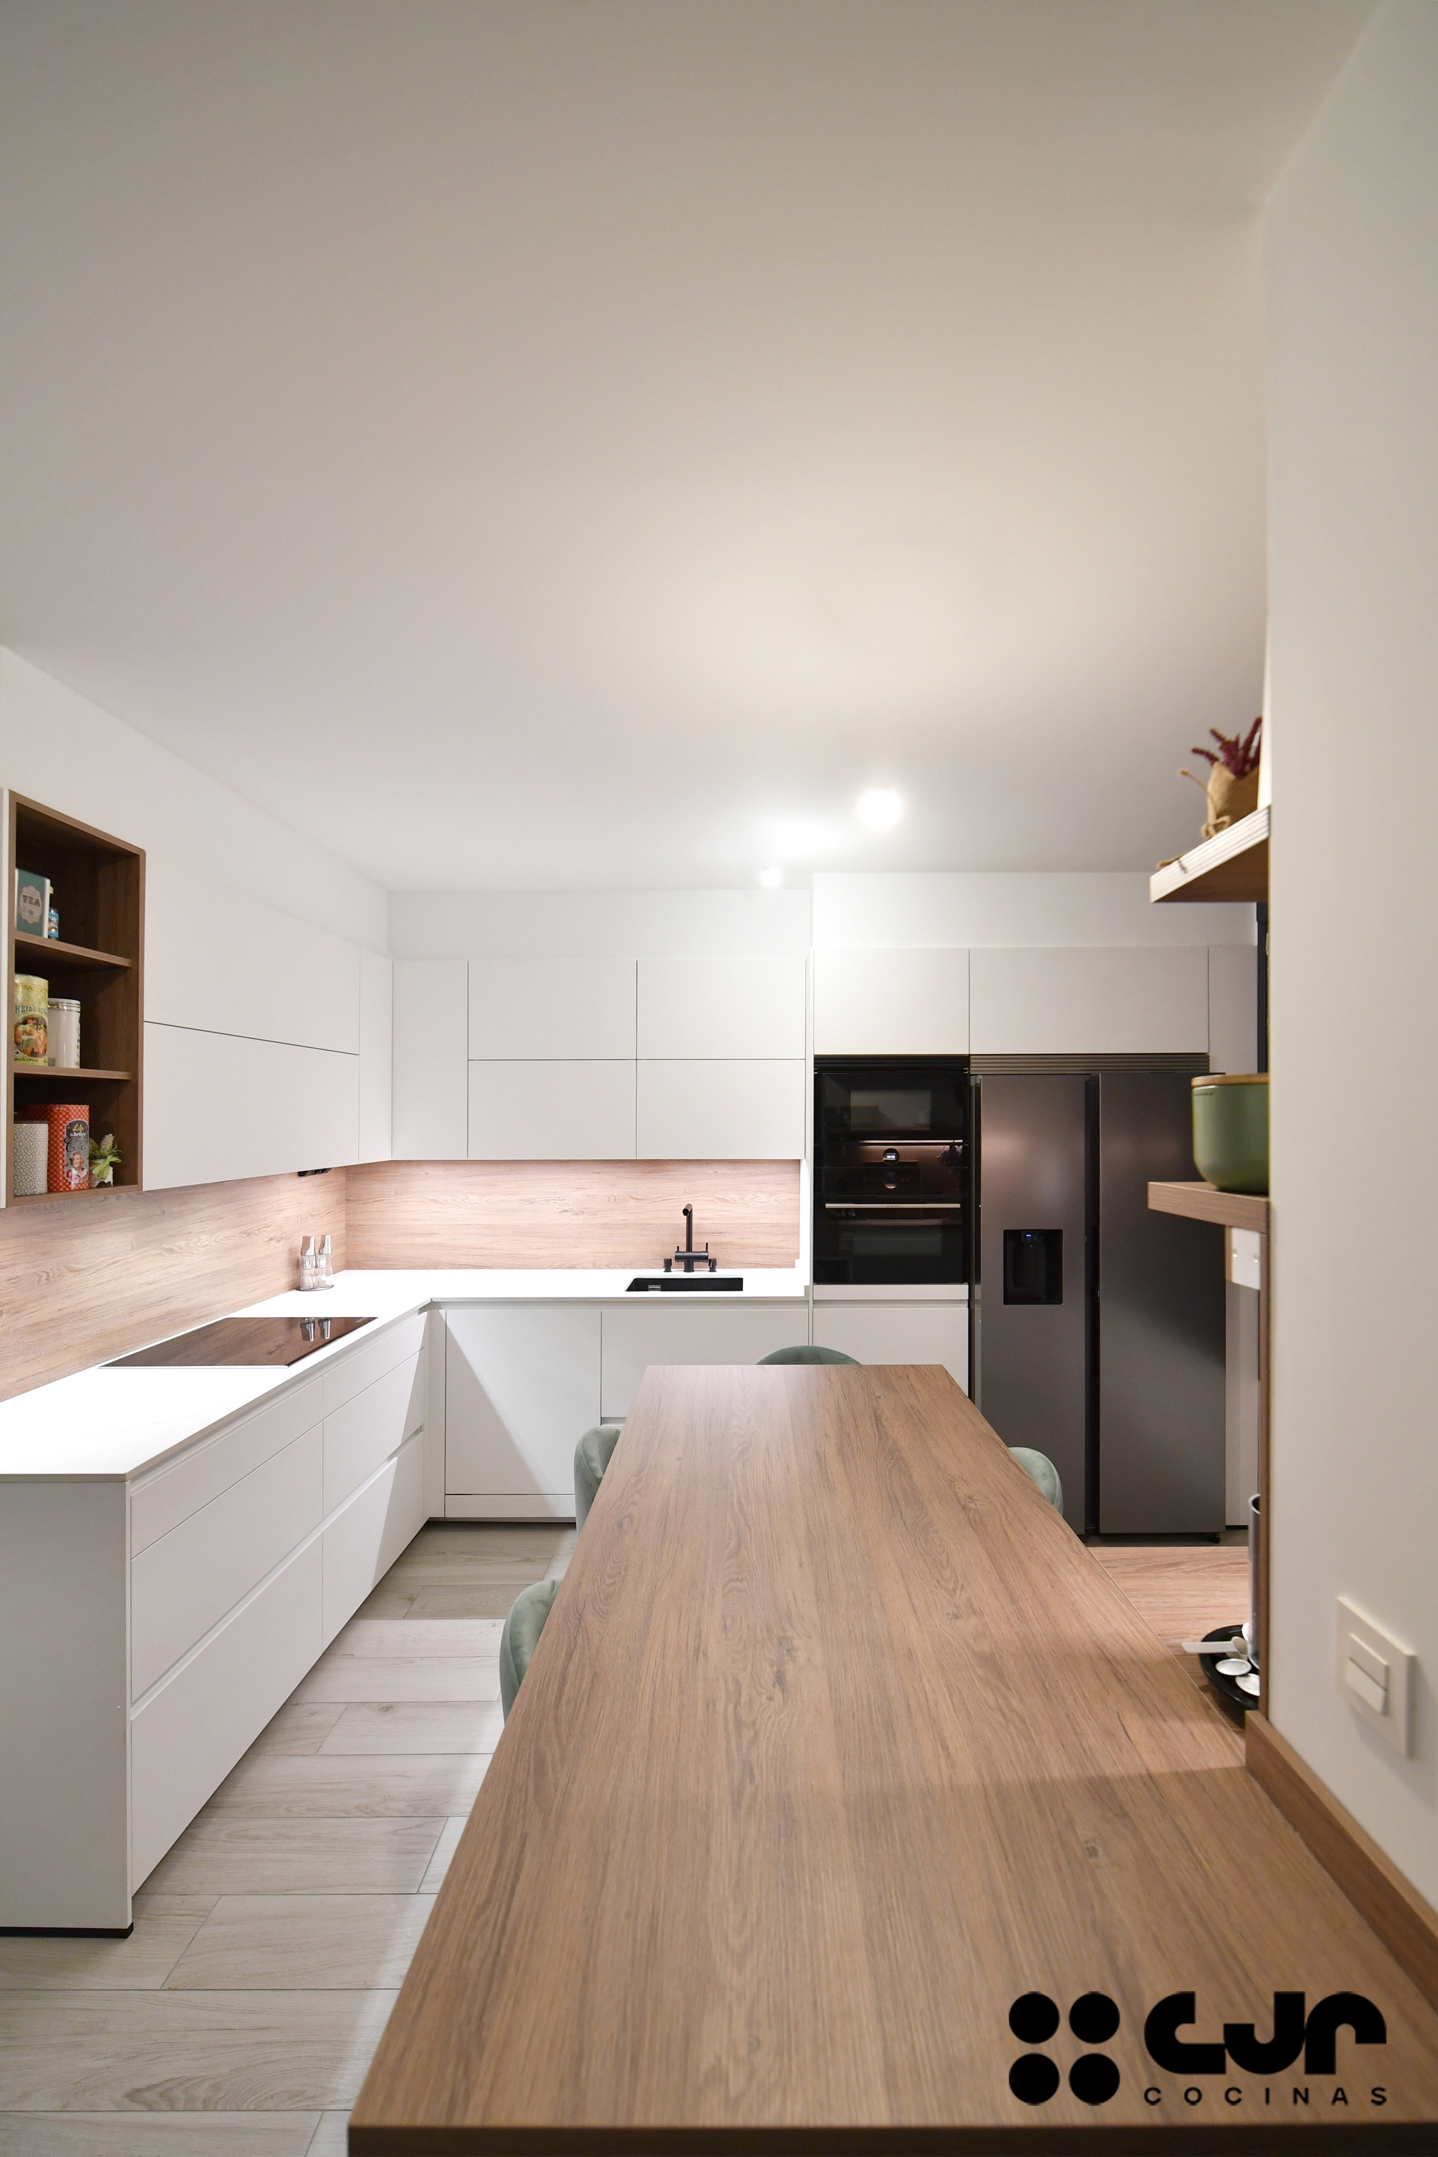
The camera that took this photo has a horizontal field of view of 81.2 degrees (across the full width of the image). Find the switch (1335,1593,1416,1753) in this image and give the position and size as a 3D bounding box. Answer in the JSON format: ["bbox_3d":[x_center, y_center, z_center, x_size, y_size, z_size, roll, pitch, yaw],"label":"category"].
[{"bbox_3d":[0.590,0.538,0.757,0.012,0.087,0.086,0,-2,1],"label":"switch"}]

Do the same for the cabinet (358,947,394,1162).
[{"bbox_3d":[-1.575,-0.085,3.420,0.370,0.845,0.310,0,-2,1],"label":"cabinet"}]

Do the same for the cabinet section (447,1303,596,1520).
[{"bbox_3d":[-0.750,1.295,3.530,0.600,0.810,0.570,0,-1,1],"label":"cabinet section"}]

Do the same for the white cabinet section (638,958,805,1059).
[{"bbox_3d":[0.016,-0.283,3.640,0.695,0.415,0.350,0,-1,1],"label":"white cabinet section"}]

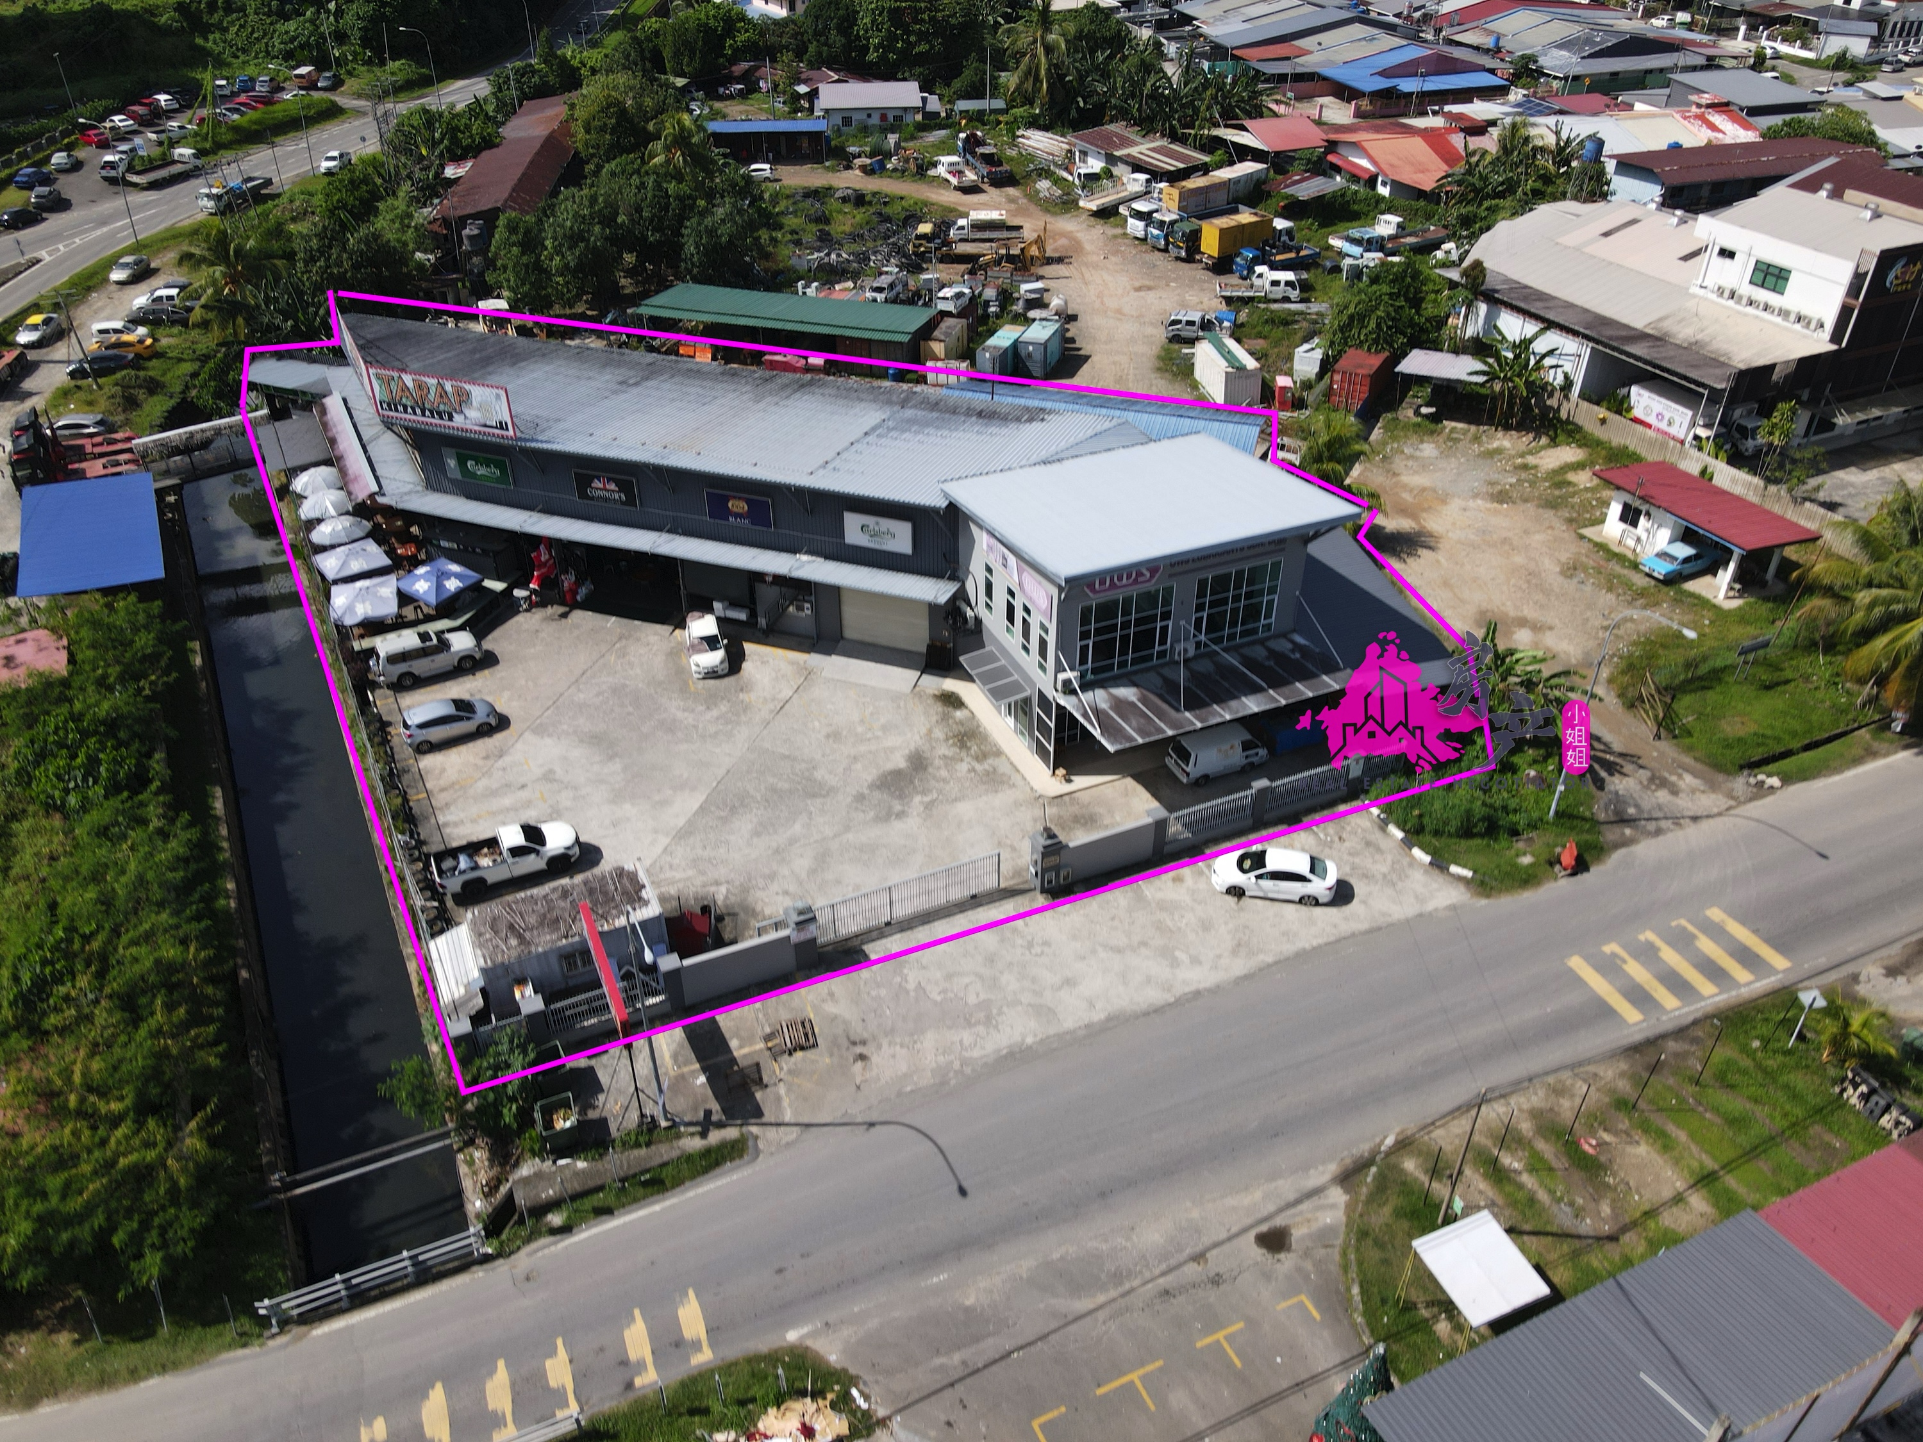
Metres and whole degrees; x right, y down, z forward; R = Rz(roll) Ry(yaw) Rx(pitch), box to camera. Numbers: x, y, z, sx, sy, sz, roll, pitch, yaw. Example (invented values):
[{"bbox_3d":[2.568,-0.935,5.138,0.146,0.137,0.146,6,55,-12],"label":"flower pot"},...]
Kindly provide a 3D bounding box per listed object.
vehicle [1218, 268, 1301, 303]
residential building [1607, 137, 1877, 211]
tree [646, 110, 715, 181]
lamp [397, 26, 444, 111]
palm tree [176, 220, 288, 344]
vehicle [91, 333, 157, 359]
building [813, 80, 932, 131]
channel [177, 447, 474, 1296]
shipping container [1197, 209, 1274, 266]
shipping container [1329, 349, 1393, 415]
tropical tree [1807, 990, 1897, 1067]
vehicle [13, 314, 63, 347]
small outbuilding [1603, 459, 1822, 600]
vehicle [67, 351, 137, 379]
[{"bbox_3d":[24.488,-35.730,109.762,6.350,2.150,1.900,0,34,1],"label":"vehicle"},{"bbox_3d":[81.687,-56.935,139.901,29.200,5.200,9.000,-11,35,-17],"label":"residential building"},{"bbox_3d":[-28.791,-57.372,136.860,7.000,9.600,7.000,0,33,0],"label":"tree"},{"bbox_3d":[-71.262,-85.371,176.710,3.300,11.400,0.400,7,34,11],"label":"lamp"},{"bbox_3d":[-50.356,-29.525,92.643,7.700,8.600,7.700,-1,35,0],"label":"palm tree"},{"bbox_3d":[-61.373,-27.332,97.614,4.100,1.380,1.680,-2,34,-2],"label":"vehicle"},{"bbox_3d":[-11.644,-79.373,172.233,14.000,5.000,9.000,-5,34,-7],"label":"building"},{"bbox_3d":[-32.180,-0.440,62.597,5.100,2.100,64.000,-17,38,-23],"label":"channel"},{"bbox_3d":[24.800,-43.700,120.000,6.060,2.600,2.440,-18,37,-25],"label":"shipping container"},{"bbox_3d":[26.988,-23.194,90.559,2.440,2.600,6.060,16,37,22],"label":"shipping container"},{"bbox_3d":[27.897,9.820,41.890,2.300,2.100,2.300,27,42,35],"label":"tropical tree"},{"bbox_3d":[-70.861,-30.155,102.217,1.690,1.420,4.300,-4,34,-6],"label":"vehicle"},{"bbox_3d":[39.165,-10.234,71.253,4.960,3.100,10.460,-12,35,-17],"label":"small outbuilding"},{"bbox_3d":[-62.216,-25.834,96.358,4.450,1.430,1.730,-17,37,-24],"label":"vehicle"}]

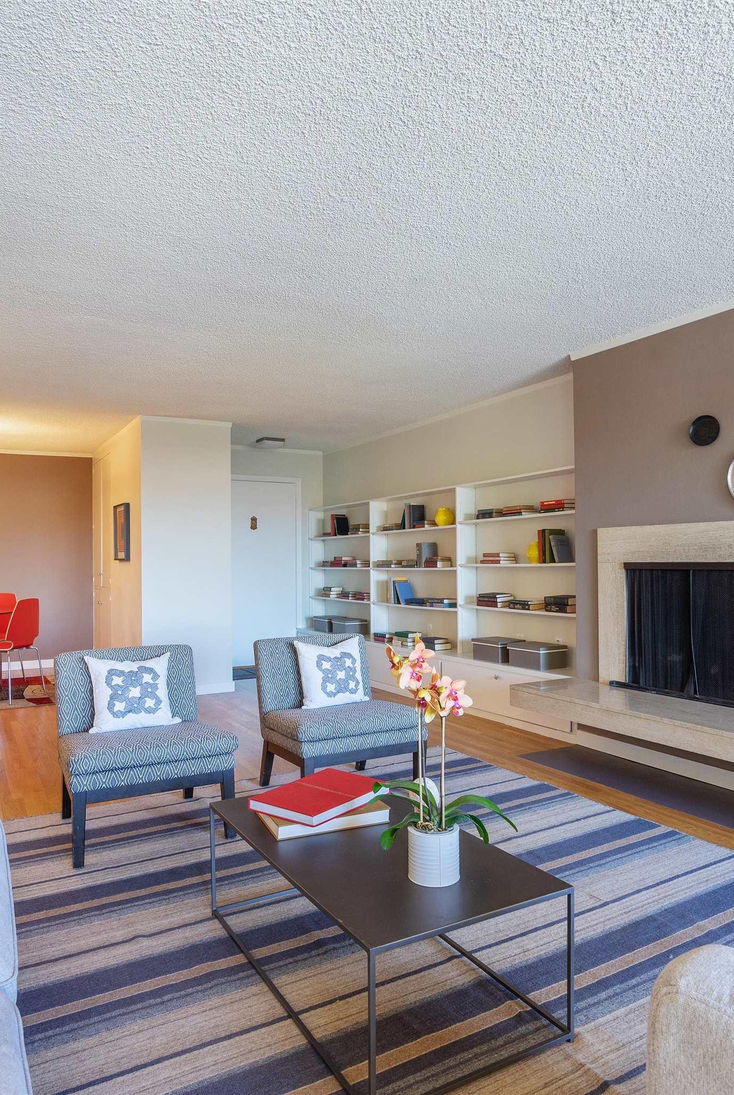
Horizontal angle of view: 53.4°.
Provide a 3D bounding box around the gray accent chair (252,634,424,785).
[{"bbox_3d":[-0.153,0.854,3.712,0.650,0.745,0.720,0,-1,-28],"label":"gray accent chair"}]

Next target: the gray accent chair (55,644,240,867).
[{"bbox_3d":[-0.994,0.855,3.219,0.645,0.745,0.720,0,-1,-29],"label":"gray accent chair"}]

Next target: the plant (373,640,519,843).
[{"bbox_3d":[0.196,0.478,1.800,0.340,0.520,0.270,-1,-1,6],"label":"plant"}]

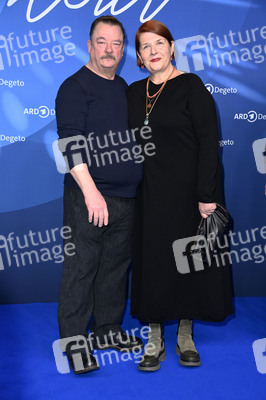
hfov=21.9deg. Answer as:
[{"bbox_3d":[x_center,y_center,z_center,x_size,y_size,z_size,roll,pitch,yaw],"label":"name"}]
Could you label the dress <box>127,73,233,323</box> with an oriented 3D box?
[{"bbox_3d":[0.230,-0.020,3.430,0.540,1.185,0.380,3,8,10],"label":"dress"}]

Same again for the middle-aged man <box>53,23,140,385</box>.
[{"bbox_3d":[-0.154,-0.034,3.449,0.520,1.720,0.430,-2,9,-22],"label":"middle-aged man"}]

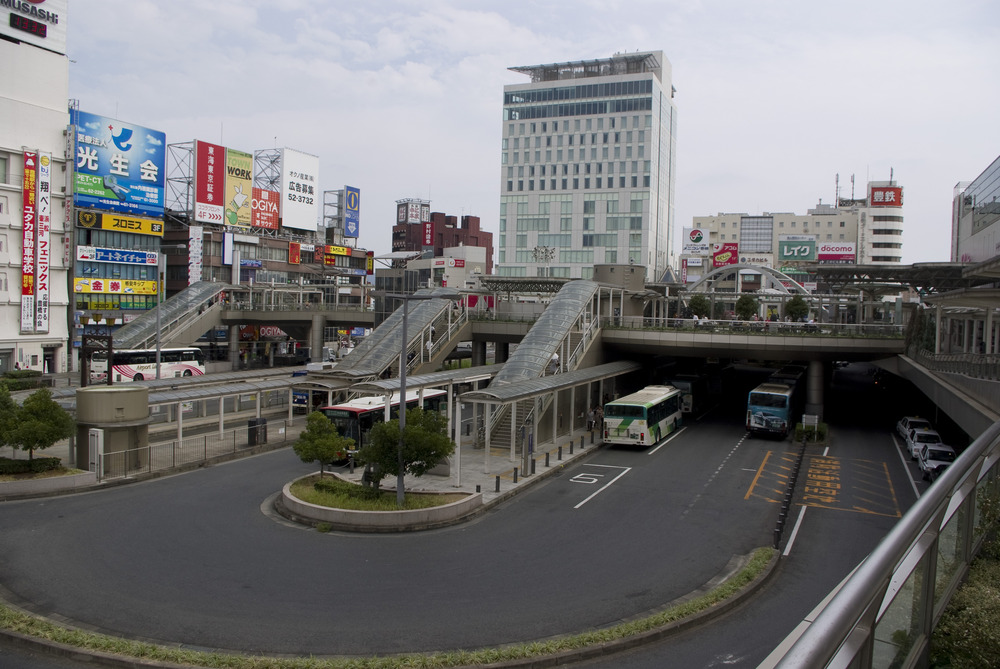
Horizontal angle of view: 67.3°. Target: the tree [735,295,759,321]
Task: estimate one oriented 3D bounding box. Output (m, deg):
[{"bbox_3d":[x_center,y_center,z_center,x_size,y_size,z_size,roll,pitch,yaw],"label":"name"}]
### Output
[{"bbox_3d":[17.725,-1.685,54.008,1.750,2.400,1.750,1,2,0],"label":"tree"}]

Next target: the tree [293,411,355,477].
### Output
[{"bbox_3d":[-7.898,4.910,33.478,2.750,2.960,2.750,1,2,0],"label":"tree"}]

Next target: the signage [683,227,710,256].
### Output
[{"bbox_3d":[40.469,-19.099,155.000,5.400,5.700,0.600,2,2,19],"label":"signage"}]

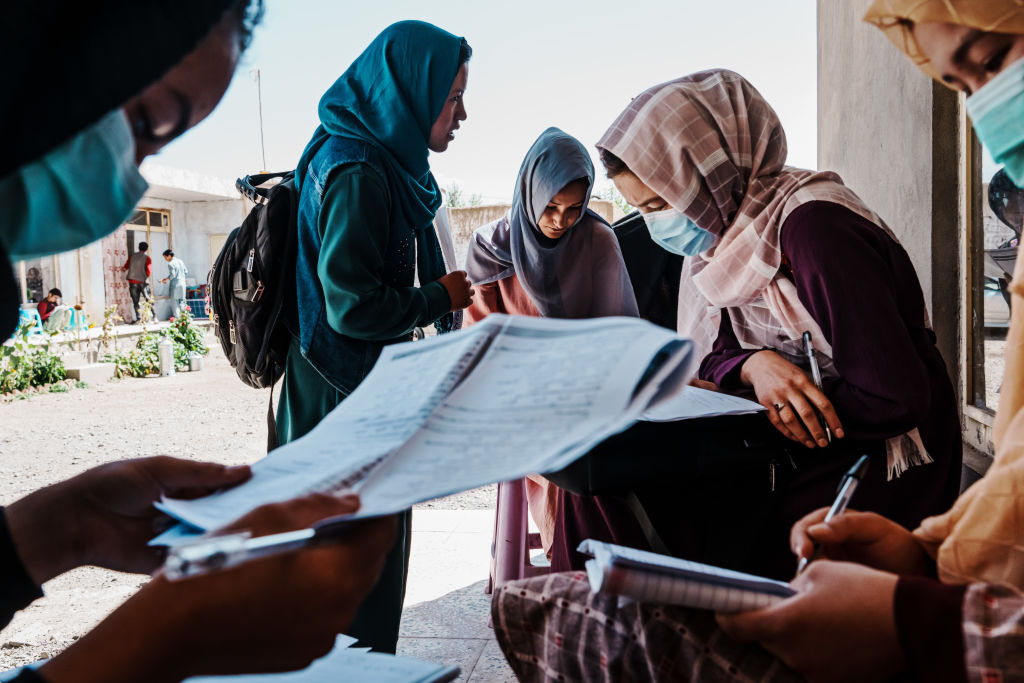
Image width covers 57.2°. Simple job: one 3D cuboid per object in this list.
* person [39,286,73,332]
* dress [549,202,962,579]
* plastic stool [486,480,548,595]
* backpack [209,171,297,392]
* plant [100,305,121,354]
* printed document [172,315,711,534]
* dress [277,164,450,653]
[{"bbox_3d":[-7.441,-0.522,15.300,0.500,0.720,0.420,0,4,24],"label":"person"},{"bbox_3d":[0.345,0.232,1.355,0.560,0.850,0.440,-3,4,-16],"label":"dress"},{"bbox_3d":[0.090,0.560,2.742,0.350,0.450,0.350,-2,3,0],"label":"plastic stool"},{"bbox_3d":[-0.536,-0.126,1.970,0.180,0.440,0.300,-2,3,-8],"label":"backpack"},{"bbox_3d":[-5.560,-0.166,13.000,0.280,0.680,0.280,-2,3,0],"label":"plant"},{"bbox_3d":[-0.073,0.066,0.780,0.370,0.090,0.265,-13,26,41],"label":"printed document"},{"bbox_3d":[-0.288,0.170,2.033,0.330,1.100,0.450,-2,3,-8],"label":"dress"}]

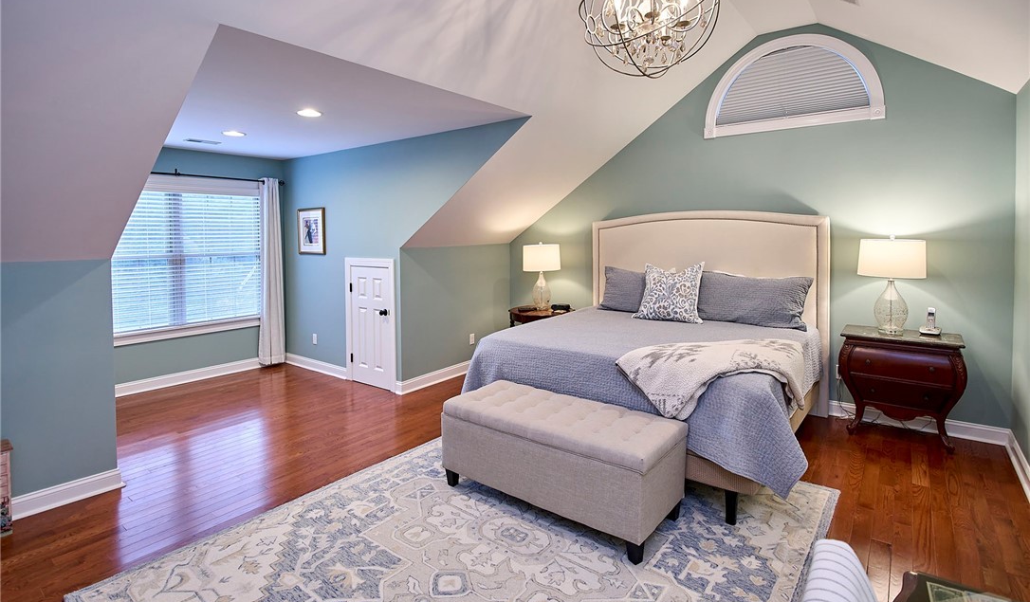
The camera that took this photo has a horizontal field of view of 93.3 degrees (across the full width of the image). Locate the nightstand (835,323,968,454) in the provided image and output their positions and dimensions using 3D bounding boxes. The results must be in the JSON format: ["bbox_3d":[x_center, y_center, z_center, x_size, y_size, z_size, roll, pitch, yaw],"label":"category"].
[{"bbox_3d":[2.680,0.586,3.385,0.660,0.720,0.440,5,9,39],"label":"nightstand"}]

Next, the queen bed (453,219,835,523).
[{"bbox_3d":[1.050,0.130,3.598,2.080,1.630,2.120,5,9,39],"label":"queen bed"}]

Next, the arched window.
[{"bbox_3d":[2.233,-1.793,4.007,1.310,0.760,0.090,5,9,39],"label":"arched window"}]

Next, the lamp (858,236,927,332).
[{"bbox_3d":[2.669,-0.117,3.442,0.400,0.700,0.400,5,9,39],"label":"lamp"}]

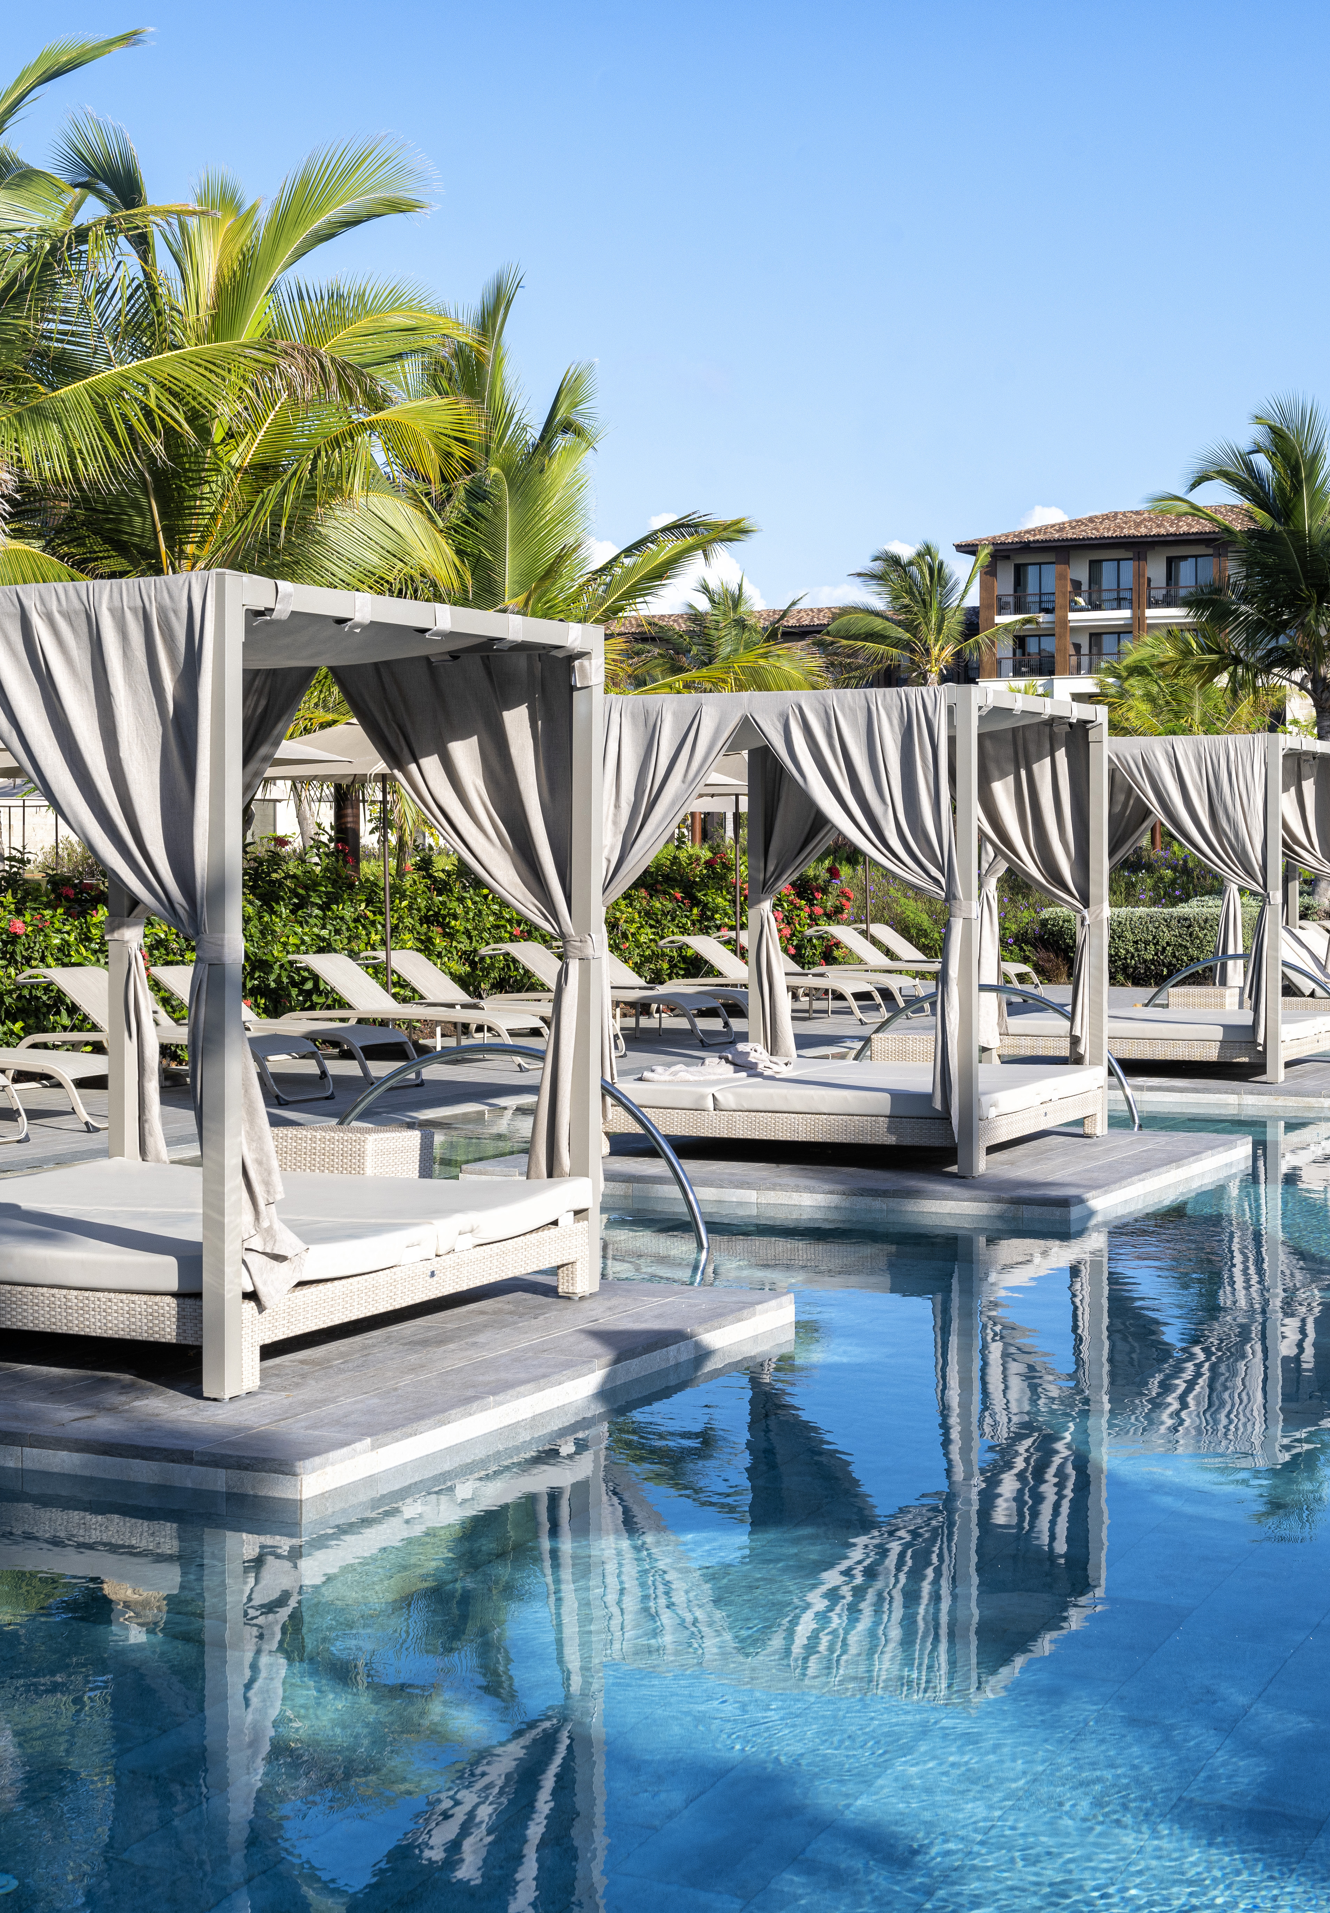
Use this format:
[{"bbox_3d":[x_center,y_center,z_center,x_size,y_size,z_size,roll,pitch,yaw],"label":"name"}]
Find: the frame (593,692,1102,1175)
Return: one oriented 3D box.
[{"bbox_3d":[0.924,-0.153,13.611,2.009,2.160,2.094,1,2,26],"label":"frame"}]

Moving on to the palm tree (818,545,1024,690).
[{"bbox_3d":[5.941,-5.226,64.000,4.732,8.688,4.732,0,2,0],"label":"palm tree"}]

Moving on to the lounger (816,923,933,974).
[{"bbox_3d":[2.282,0.070,27.023,2.013,0.736,0.638,1,2,26],"label":"lounger"}]

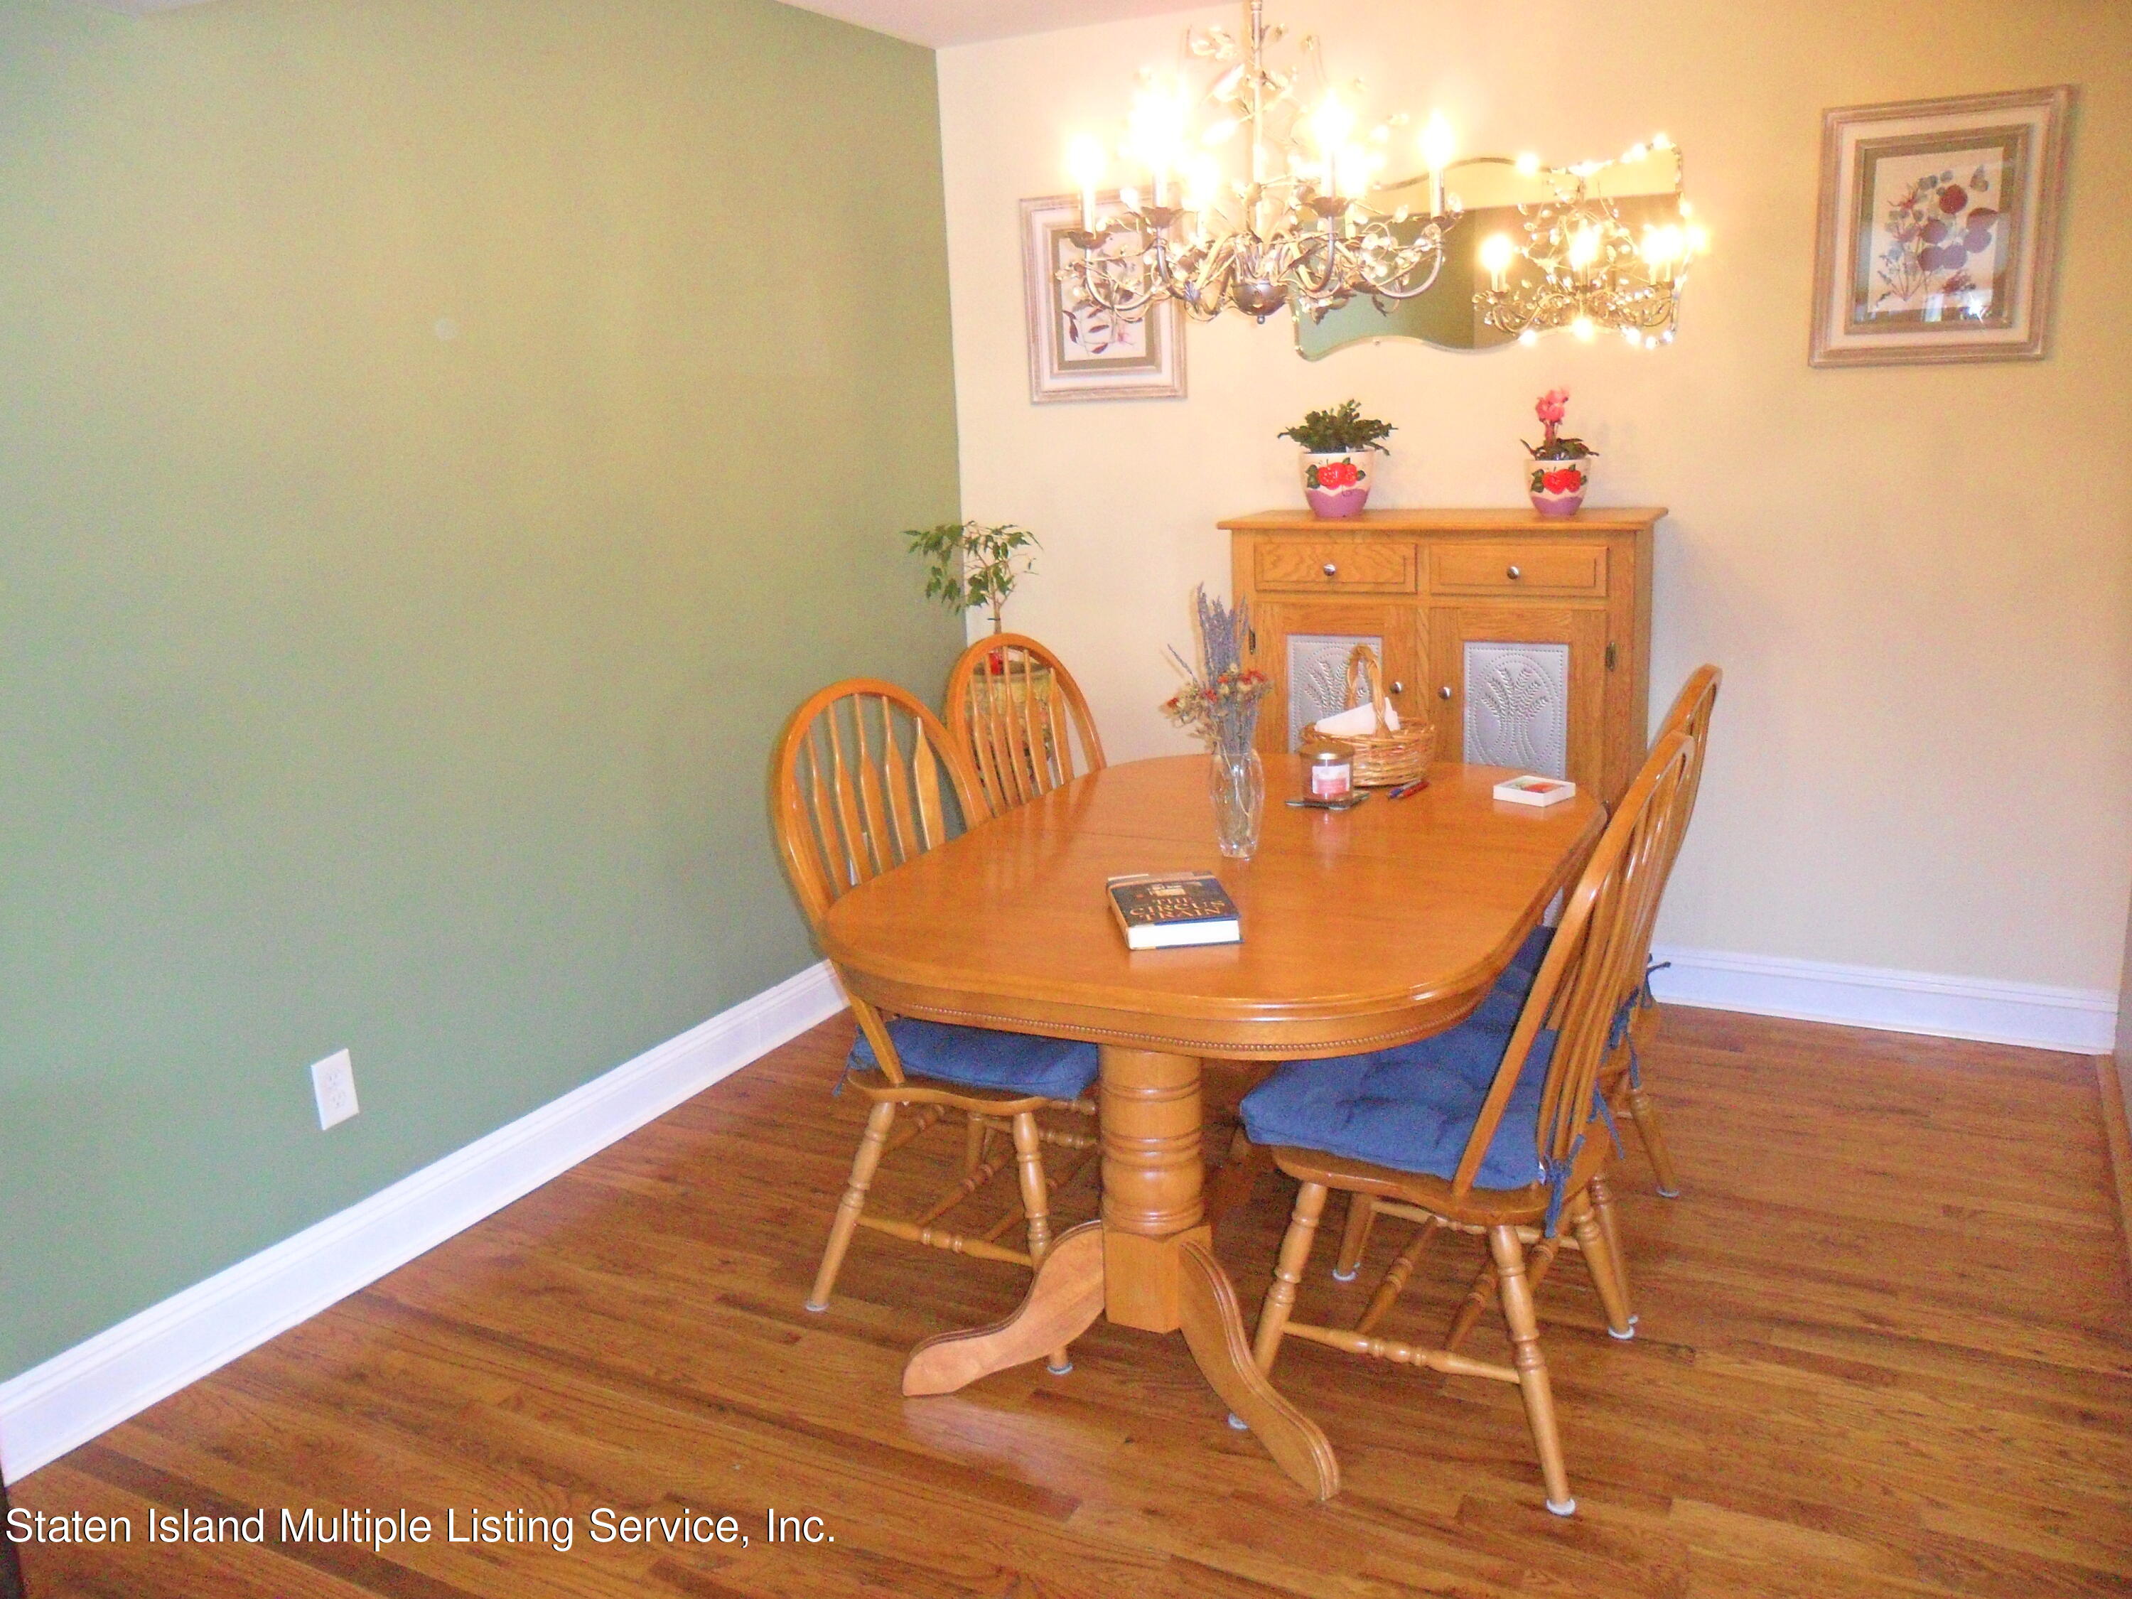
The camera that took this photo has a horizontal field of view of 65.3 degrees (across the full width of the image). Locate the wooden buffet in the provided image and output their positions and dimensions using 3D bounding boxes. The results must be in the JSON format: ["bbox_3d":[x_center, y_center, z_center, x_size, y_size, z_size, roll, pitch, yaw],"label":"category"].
[{"bbox_3d":[0.914,-0.078,4.107,0.983,1.227,0.375,5,15,28],"label":"wooden buffet"}]

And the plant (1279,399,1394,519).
[{"bbox_3d":[0.657,-0.836,4.072,0.250,0.281,0.220,5,15,28],"label":"plant"}]

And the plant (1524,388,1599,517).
[{"bbox_3d":[1.138,-0.798,3.820,0.165,0.291,0.150,5,15,28],"label":"plant"}]

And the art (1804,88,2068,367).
[{"bbox_3d":[1.841,-1.204,3.530,0.455,0.539,0.030,5,15,28],"label":"art"}]

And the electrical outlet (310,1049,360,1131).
[{"bbox_3d":[-1.294,0.517,2.957,0.009,0.124,0.077,5,15,28],"label":"electrical outlet"}]

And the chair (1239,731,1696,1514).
[{"bbox_3d":[0.598,0.406,2.507,0.580,1.056,0.530,5,15,28],"label":"chair"}]

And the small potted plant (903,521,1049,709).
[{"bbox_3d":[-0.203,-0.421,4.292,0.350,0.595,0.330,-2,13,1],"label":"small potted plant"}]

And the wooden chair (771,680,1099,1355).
[{"bbox_3d":[-0.149,0.338,2.915,0.580,1.056,0.530,5,15,28],"label":"wooden chair"}]

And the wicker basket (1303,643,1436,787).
[{"bbox_3d":[0.599,-0.173,3.302,0.250,0.265,0.220,0,14,8],"label":"wicker basket"}]

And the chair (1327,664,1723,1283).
[{"bbox_3d":[0.847,0.287,2.963,0.580,1.056,0.530,5,15,28],"label":"chair"}]

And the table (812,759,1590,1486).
[{"bbox_3d":[0.331,0.454,2.960,1.066,0.773,1.560,5,15,28],"label":"table"}]

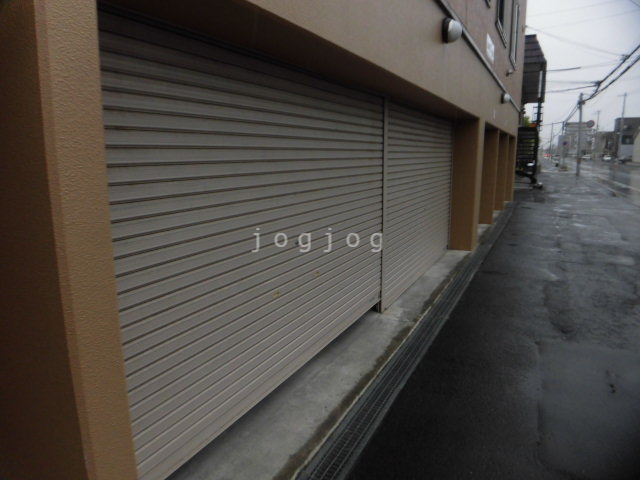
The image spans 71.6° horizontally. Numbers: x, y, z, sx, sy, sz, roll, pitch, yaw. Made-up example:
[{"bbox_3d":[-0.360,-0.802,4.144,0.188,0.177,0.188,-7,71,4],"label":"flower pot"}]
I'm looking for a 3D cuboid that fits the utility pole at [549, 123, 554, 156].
[{"bbox_3d":[47.753,-20.043,91.649,0.320,7.994,0.320,4,12,27],"label":"utility pole"}]

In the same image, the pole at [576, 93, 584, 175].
[{"bbox_3d":[19.868,-7.984,33.891,0.280,6.190,0.280,3,12,27],"label":"pole"}]

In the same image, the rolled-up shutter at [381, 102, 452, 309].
[{"bbox_3d":[1.386,-0.563,5.793,0.100,2.096,3.184,5,12,26],"label":"rolled-up shutter"}]

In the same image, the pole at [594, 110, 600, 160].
[{"bbox_3d":[67.190,-25.106,107.597,0.360,12.007,0.360,4,12,27],"label":"pole"}]

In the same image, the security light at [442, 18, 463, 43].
[{"bbox_3d":[1.360,-2.136,4.510,0.165,0.225,0.225,6,12,27],"label":"security light"}]

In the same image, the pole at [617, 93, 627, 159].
[{"bbox_3d":[52.242,-19.172,76.795,0.360,12.006,0.360,5,12,27],"label":"pole"}]

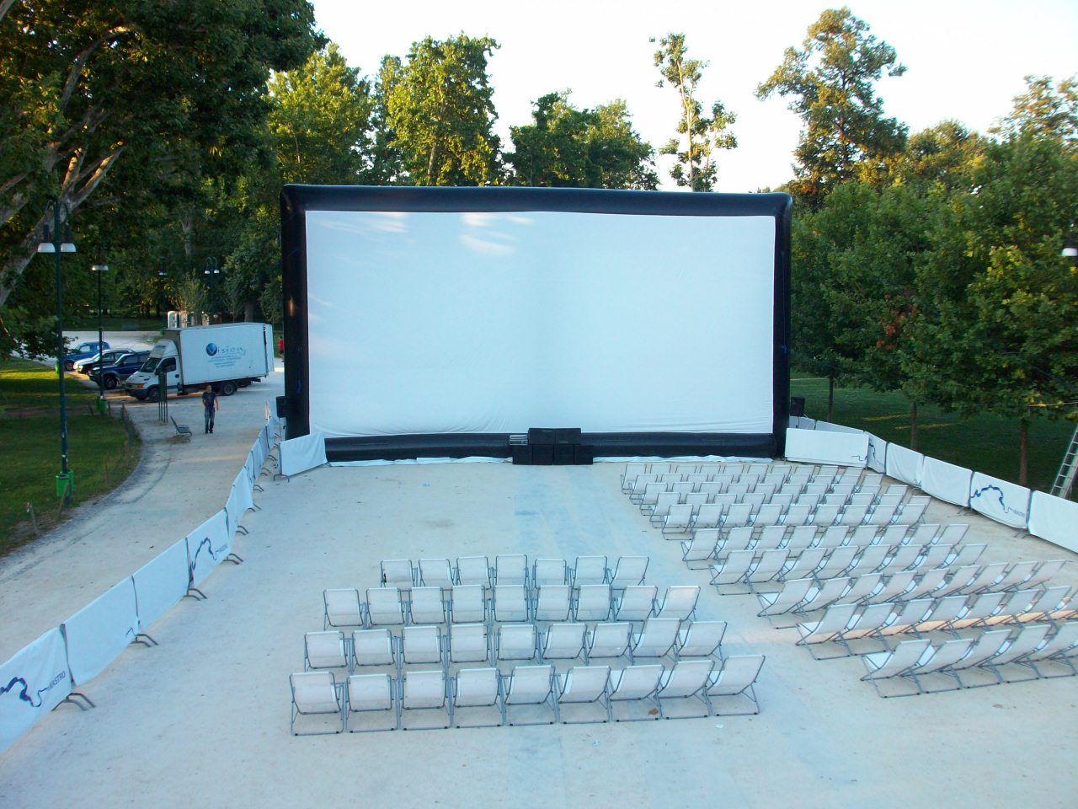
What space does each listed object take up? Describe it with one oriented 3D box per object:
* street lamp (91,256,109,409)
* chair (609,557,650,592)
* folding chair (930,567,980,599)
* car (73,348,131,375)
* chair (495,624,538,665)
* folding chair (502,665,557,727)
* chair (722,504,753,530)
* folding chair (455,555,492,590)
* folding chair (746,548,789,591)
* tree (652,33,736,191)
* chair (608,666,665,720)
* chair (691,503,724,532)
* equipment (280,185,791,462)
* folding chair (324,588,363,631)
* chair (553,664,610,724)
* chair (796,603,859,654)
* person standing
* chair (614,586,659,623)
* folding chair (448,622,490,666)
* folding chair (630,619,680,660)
[{"bbox_3d":[-18.066,-2.976,43.535,0.800,6.800,0.550,-3,8,-30],"label":"street lamp"},{"bbox_3d":[1.623,3.057,19.144,0.636,0.843,0.905,0,7,-4],"label":"chair"},{"bbox_3d":[6.696,2.904,17.094,0.600,0.802,0.874,-2,7,-19],"label":"folding chair"},{"bbox_3d":[-27.547,-2.796,68.399,4.350,1.500,1.740,-6,9,-45],"label":"car"},{"bbox_3d":[-0.316,3.444,15.281,0.625,0.811,0.890,0,7,-3],"label":"chair"},{"bbox_3d":[-0.119,3.485,13.115,0.617,0.808,0.870,0,7,-8],"label":"folding chair"},{"bbox_3d":[4.265,2.465,22.768,0.615,0.819,0.849,0,6,-3],"label":"chair"},{"bbox_3d":[-1.158,3.053,19.077,0.636,0.843,0.905,0,7,-1],"label":"folding chair"},{"bbox_3d":[4.216,3.013,19.602,0.636,0.845,0.903,-1,7,-10],"label":"folding chair"},{"bbox_3d":[10.718,-14.198,73.853,6.300,22.720,6.300,1,7,0],"label":"tree"},{"bbox_3d":[1.215,3.526,13.383,0.621,0.818,0.979,-1,6,-8],"label":"chair"},{"bbox_3d":[3.485,2.381,21.956,0.600,0.802,0.874,0,6,-3],"label":"chair"},{"bbox_3d":[0.061,-2.492,33.442,15.950,8.500,1.200,0,6,-3],"label":"equipment"},{"bbox_3d":[-2.970,3.108,16.169,0.617,0.820,0.858,0,7,-5],"label":"folding chair"},{"bbox_3d":[0.525,3.375,12.727,0.600,0.802,0.874,-1,6,-8],"label":"chair"},{"bbox_3d":[4.373,3.370,16.110,0.625,0.854,0.890,-2,7,-17],"label":"chair"},{"bbox_3d":[-12.310,0.180,39.474,0.520,1.760,0.340,-1,7,-11],"label":"person standing"},{"bbox_3d":[1.521,3.154,16.775,0.621,0.828,0.934,0,6,-3],"label":"chair"},{"bbox_3d":[-1.012,3.485,15.396,0.636,0.852,0.893,0,7,-4],"label":"folding chair"},{"bbox_3d":[1.586,3.196,14.386,0.600,0.802,0.874,-1,6,-6],"label":"folding chair"}]

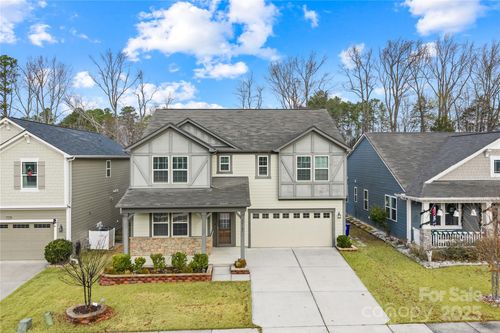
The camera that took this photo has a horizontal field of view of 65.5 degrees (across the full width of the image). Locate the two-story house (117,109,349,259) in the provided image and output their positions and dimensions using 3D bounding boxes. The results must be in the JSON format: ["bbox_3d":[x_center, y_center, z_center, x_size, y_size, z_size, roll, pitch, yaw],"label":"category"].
[{"bbox_3d":[-0.450,0.313,27.218,12.900,9.150,15.200,0,2,0],"label":"two-story house"}]

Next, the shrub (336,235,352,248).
[{"bbox_3d":[5.652,4.472,23.090,0.900,0.720,0.840,0,2,-2],"label":"shrub"}]

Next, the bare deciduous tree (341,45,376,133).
[{"bbox_3d":[15.400,-6.338,54.853,5.200,21.800,5.200,0,2,0],"label":"bare deciduous tree"}]

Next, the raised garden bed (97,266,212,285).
[{"bbox_3d":[-4.330,5.128,18.491,5.150,0.460,1.800,0,2,0],"label":"raised garden bed"}]

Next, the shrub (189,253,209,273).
[{"bbox_3d":[-2.524,4.747,19.188,0.930,0.860,0.820,0,2,-2],"label":"shrub"}]

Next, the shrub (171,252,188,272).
[{"bbox_3d":[-3.459,4.718,19.138,0.770,0.880,0.720,0,2,-2],"label":"shrub"}]

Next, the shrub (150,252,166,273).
[{"bbox_3d":[-4.511,4.725,19.088,0.720,0.860,0.680,0,2,-2],"label":"shrub"}]

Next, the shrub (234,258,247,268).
[{"bbox_3d":[-0.462,4.862,19.494,0.580,0.470,0.540,0,2,-2],"label":"shrub"}]

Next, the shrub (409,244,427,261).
[{"bbox_3d":[9.250,4.618,21.328,0.980,0.850,0.950,0,2,0],"label":"shrub"}]

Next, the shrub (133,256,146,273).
[{"bbox_3d":[-5.180,4.563,18.276,0.640,0.720,0.620,0,2,0],"label":"shrub"}]

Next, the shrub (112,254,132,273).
[{"bbox_3d":[-6.226,4.704,18.938,0.930,0.880,0.850,0,2,-2],"label":"shrub"}]

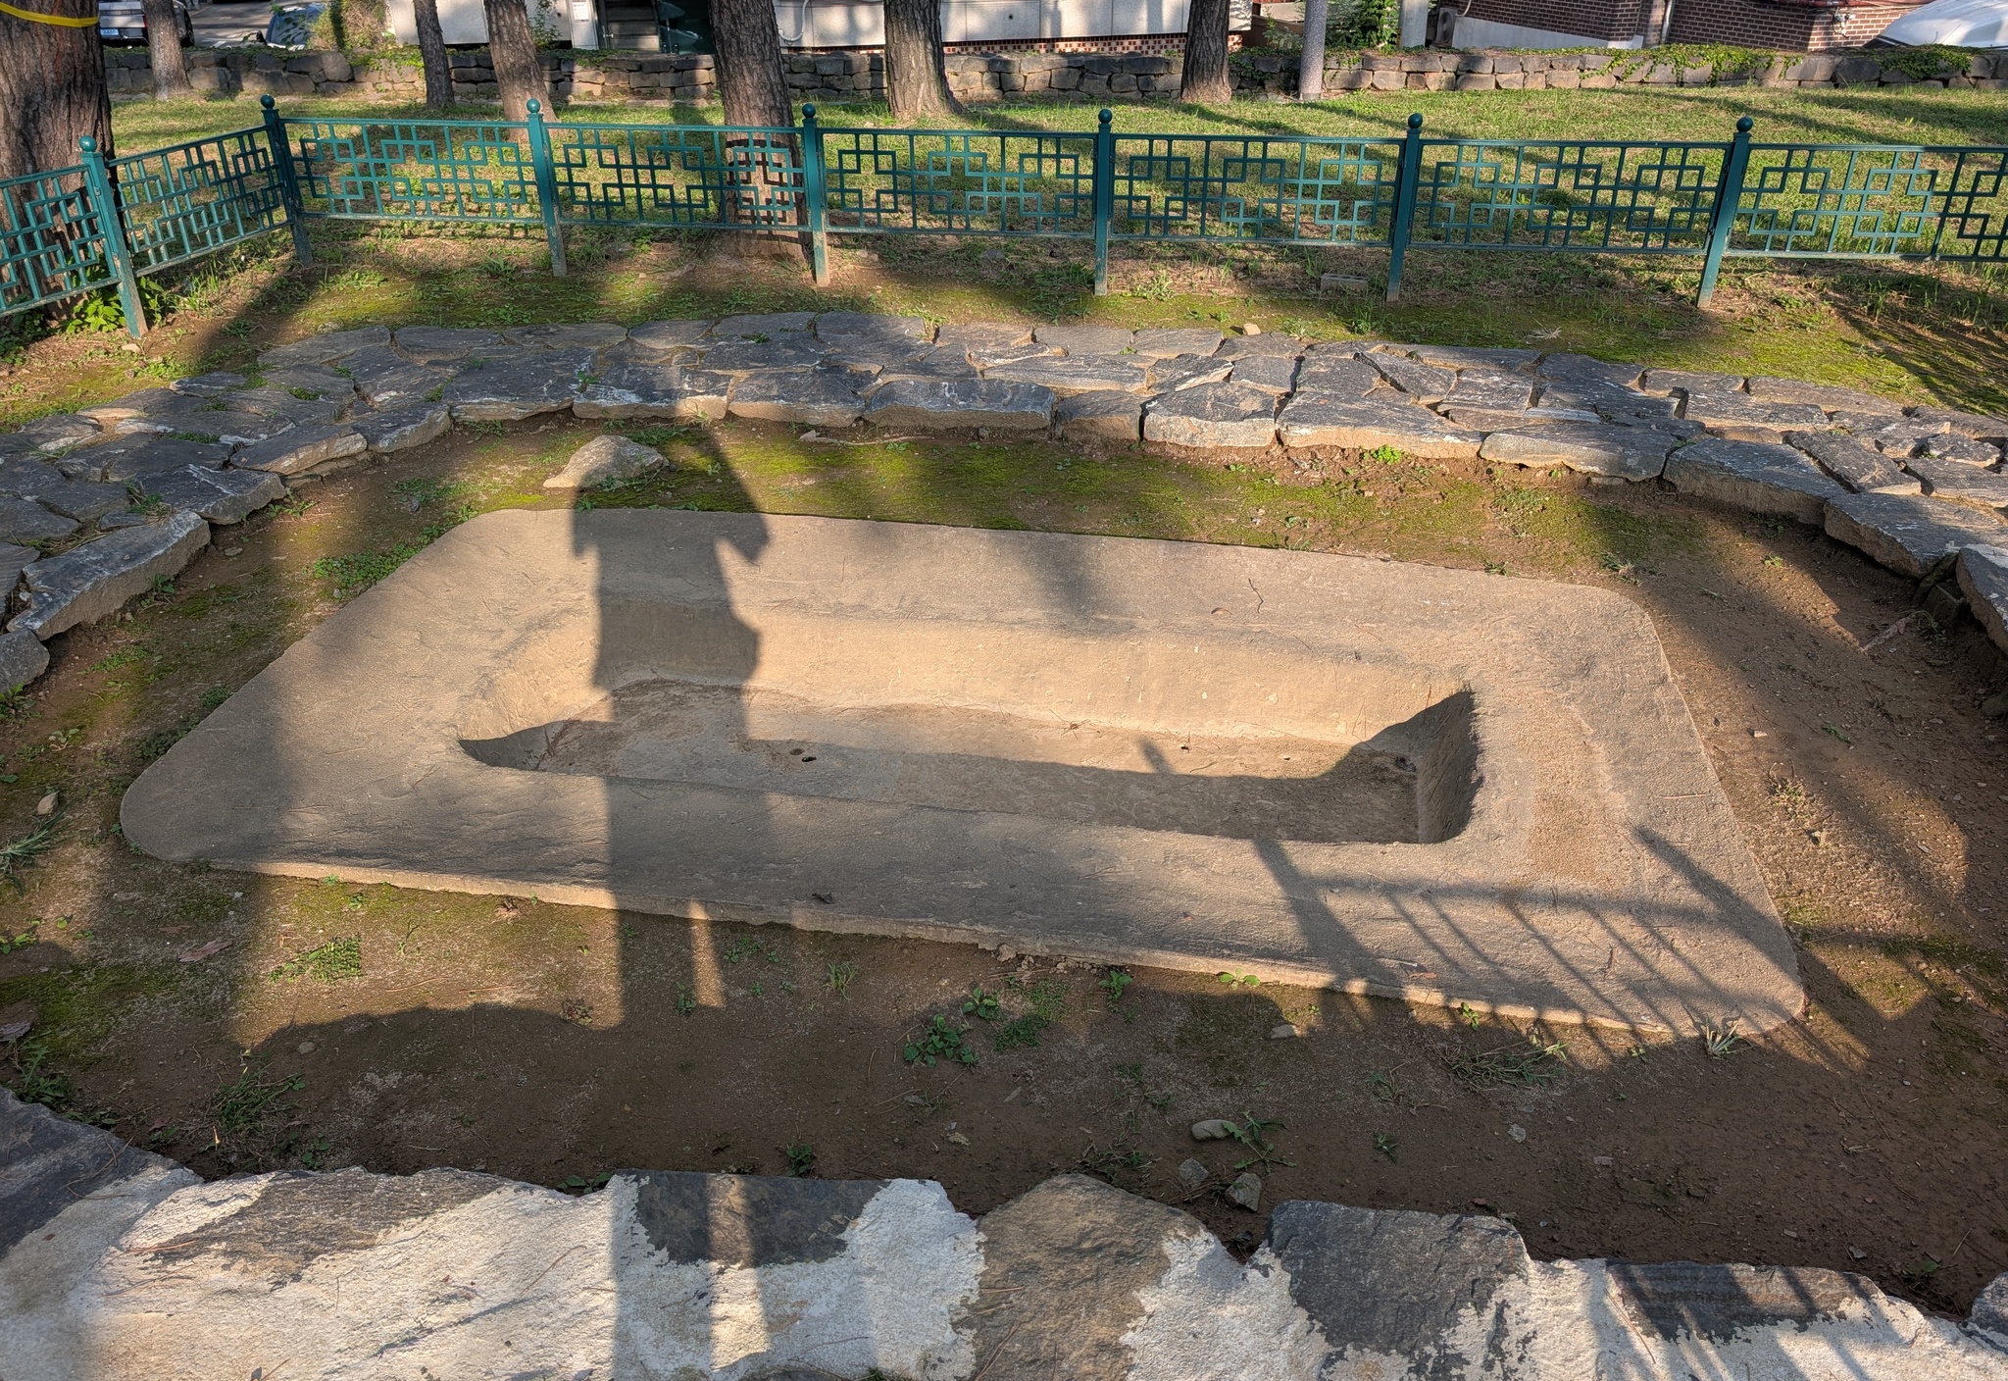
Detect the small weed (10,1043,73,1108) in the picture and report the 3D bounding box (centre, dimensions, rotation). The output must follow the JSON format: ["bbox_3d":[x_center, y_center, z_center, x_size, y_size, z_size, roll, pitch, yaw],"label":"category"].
[{"bbox_3d":[-1.669,0.673,2.415,0.095,0.060,0.090,0,29,0],"label":"small weed"}]

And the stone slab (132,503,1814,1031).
[{"bbox_3d":[-0.117,0.114,3.688,3.636,0.320,2.011,5,30,9],"label":"stone slab"}]

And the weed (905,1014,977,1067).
[{"bbox_3d":[-0.115,0.629,2.501,0.125,0.045,0.100,0,29,0],"label":"weed"}]

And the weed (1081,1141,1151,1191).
[{"bbox_3d":[0.181,0.768,2.250,0.110,0.040,0.080,0,29,0],"label":"weed"}]

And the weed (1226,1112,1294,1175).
[{"bbox_3d":[0.420,0.747,2.286,0.110,0.045,0.110,0,29,0],"label":"weed"}]

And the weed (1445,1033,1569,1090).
[{"bbox_3d":[0.881,0.650,2.445,0.185,0.050,0.095,0,29,0],"label":"weed"}]

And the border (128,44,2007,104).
[{"bbox_3d":[0.461,-6.269,14.072,19.079,0.430,0.400,0,29,0],"label":"border"}]

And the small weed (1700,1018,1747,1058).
[{"bbox_3d":[1.283,0.623,2.489,0.070,0.060,0.060,0,29,0],"label":"small weed"}]

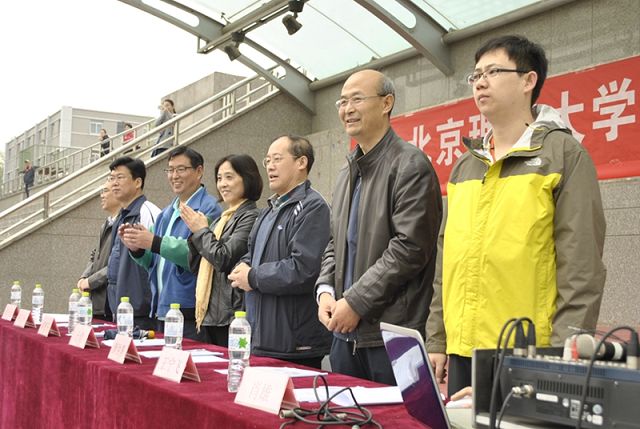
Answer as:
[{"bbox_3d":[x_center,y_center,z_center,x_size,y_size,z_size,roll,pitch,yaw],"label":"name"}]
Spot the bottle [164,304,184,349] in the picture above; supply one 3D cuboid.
[{"bbox_3d":[-0.474,0.403,2.785,0.064,0.222,0.064,3,-4,-31],"label":"bottle"}]

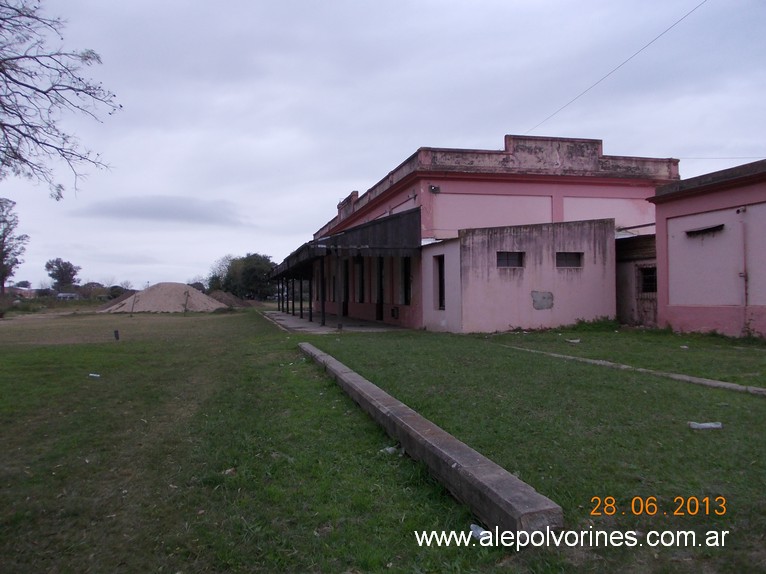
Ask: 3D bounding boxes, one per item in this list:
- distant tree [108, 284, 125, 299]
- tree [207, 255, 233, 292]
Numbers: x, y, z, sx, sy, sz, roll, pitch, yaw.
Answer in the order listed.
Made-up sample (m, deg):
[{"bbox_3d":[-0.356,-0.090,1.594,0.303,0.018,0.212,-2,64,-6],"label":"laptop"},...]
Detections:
[{"bbox_3d":[-60.123,1.243,140.000,3.842,3.616,3.842,-1,-1,-23],"label":"distant tree"},{"bbox_3d":[-38.158,-2.341,145.000,6.321,10.534,6.321,-1,-1,-15],"label":"tree"}]

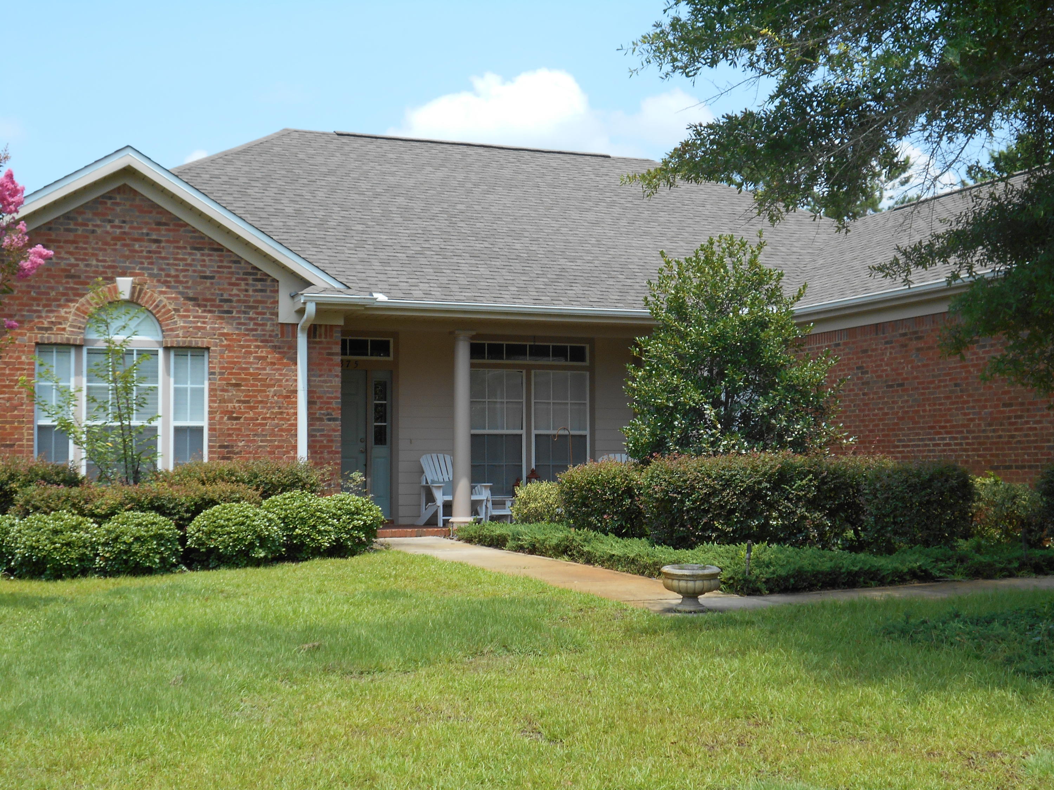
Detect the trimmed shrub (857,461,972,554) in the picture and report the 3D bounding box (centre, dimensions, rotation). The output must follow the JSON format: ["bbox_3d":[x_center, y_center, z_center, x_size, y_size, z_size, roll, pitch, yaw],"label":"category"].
[{"bbox_3d":[3.685,1.121,14.100,1.030,1.020,1.000,1,-3,-22],"label":"trimmed shrub"}]

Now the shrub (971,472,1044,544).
[{"bbox_3d":[4.887,1.244,15.200,0.850,0.900,0.800,1,-3,-22],"label":"shrub"}]

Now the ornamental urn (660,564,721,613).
[{"bbox_3d":[1.241,1.470,11.300,0.455,0.335,0.455,0,-3,0],"label":"ornamental urn"}]

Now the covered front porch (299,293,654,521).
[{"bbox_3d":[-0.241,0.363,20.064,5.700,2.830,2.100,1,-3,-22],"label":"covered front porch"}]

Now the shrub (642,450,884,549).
[{"bbox_3d":[2.269,1.092,14.180,2.000,1.080,1.200,1,-3,-22],"label":"shrub"}]

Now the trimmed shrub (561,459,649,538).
[{"bbox_3d":[0.783,1.190,15.500,0.920,1.000,0.920,0,-3,0],"label":"trimmed shrub"}]

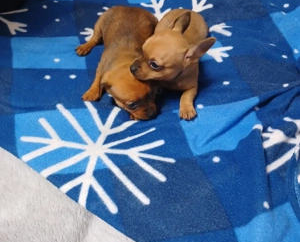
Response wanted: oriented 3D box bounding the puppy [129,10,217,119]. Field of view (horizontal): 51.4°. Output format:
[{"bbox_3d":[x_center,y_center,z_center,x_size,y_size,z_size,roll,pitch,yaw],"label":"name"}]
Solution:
[{"bbox_3d":[0.050,-0.141,0.590,0.140,0.130,0.235,9,49,5],"label":"puppy"}]

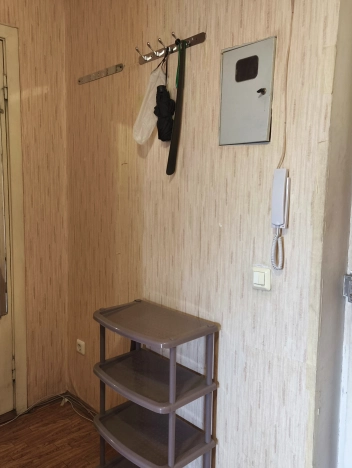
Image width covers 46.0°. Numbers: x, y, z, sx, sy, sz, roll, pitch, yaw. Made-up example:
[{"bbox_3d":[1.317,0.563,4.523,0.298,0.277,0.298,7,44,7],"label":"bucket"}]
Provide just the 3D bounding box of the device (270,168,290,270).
[{"bbox_3d":[0.345,-0.046,1.381,0.042,0.332,0.047,-5,9,-44],"label":"device"}]

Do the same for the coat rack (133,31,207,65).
[{"bbox_3d":[-0.043,-0.768,1.709,0.050,0.046,0.395,-5,7,-44],"label":"coat rack"}]

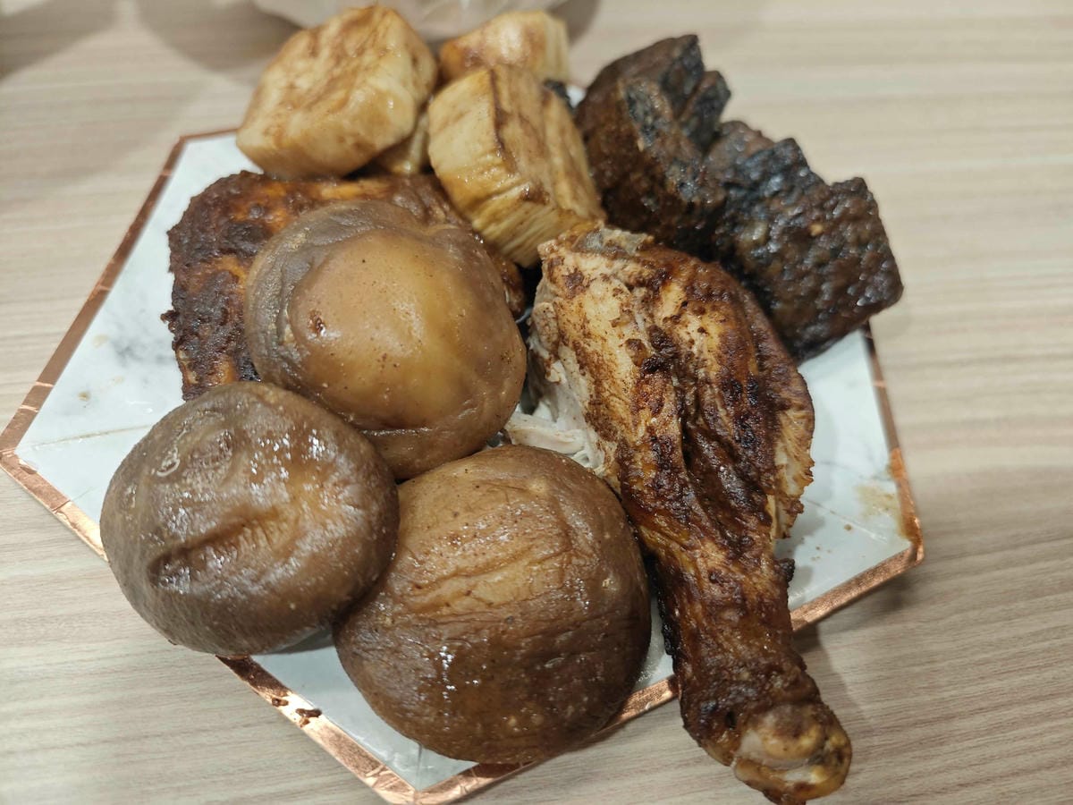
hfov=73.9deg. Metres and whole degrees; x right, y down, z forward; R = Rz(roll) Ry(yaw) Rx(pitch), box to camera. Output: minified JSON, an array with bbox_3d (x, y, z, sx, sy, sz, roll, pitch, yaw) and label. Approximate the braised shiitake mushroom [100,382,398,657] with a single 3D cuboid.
[{"bbox_3d":[-0.056,0.019,0.140,0.056,0.034,0.056,4,59,-6],"label":"braised shiitake mushroom"}]

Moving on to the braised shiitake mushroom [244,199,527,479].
[{"bbox_3d":[-0.032,-0.016,0.155,0.063,0.031,0.063,2,79,-9],"label":"braised shiitake mushroom"}]

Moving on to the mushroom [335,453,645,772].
[{"bbox_3d":[-0.008,0.035,0.138,0.062,0.035,0.062,2,57,-3],"label":"mushroom"}]

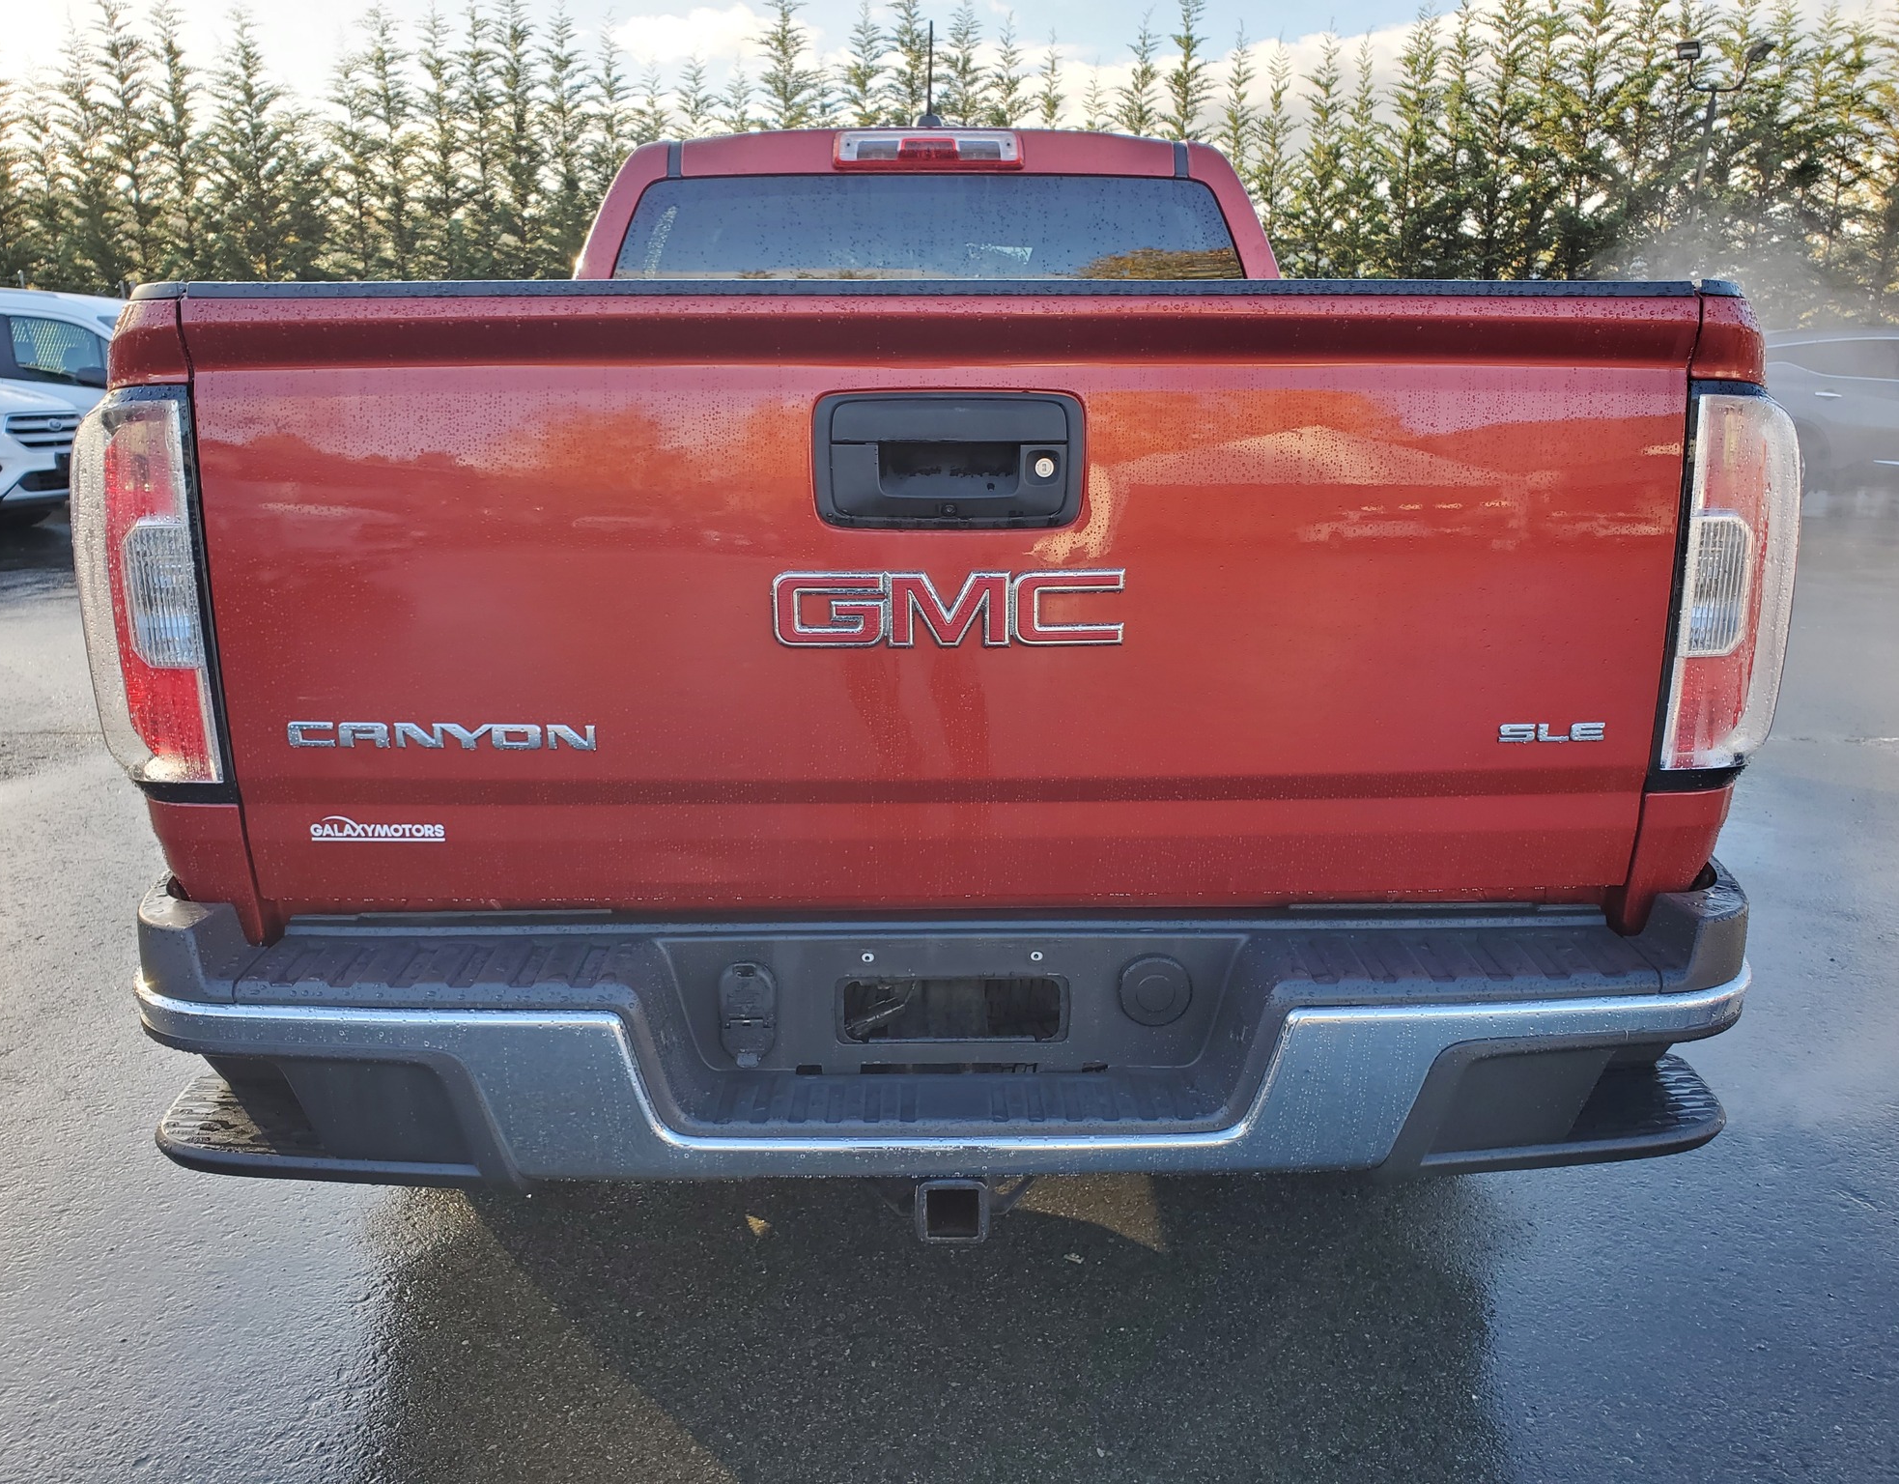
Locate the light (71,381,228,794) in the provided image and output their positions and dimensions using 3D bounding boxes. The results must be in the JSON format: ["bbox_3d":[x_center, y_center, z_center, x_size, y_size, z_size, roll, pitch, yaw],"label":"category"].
[{"bbox_3d":[-0.808,-0.160,1.530,0.180,0.410,0.180,0,15,-1],"label":"light"}]

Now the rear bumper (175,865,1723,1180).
[{"bbox_3d":[-0.008,0.288,1.587,1.680,0.275,0.320,0,15,-1],"label":"rear bumper"}]

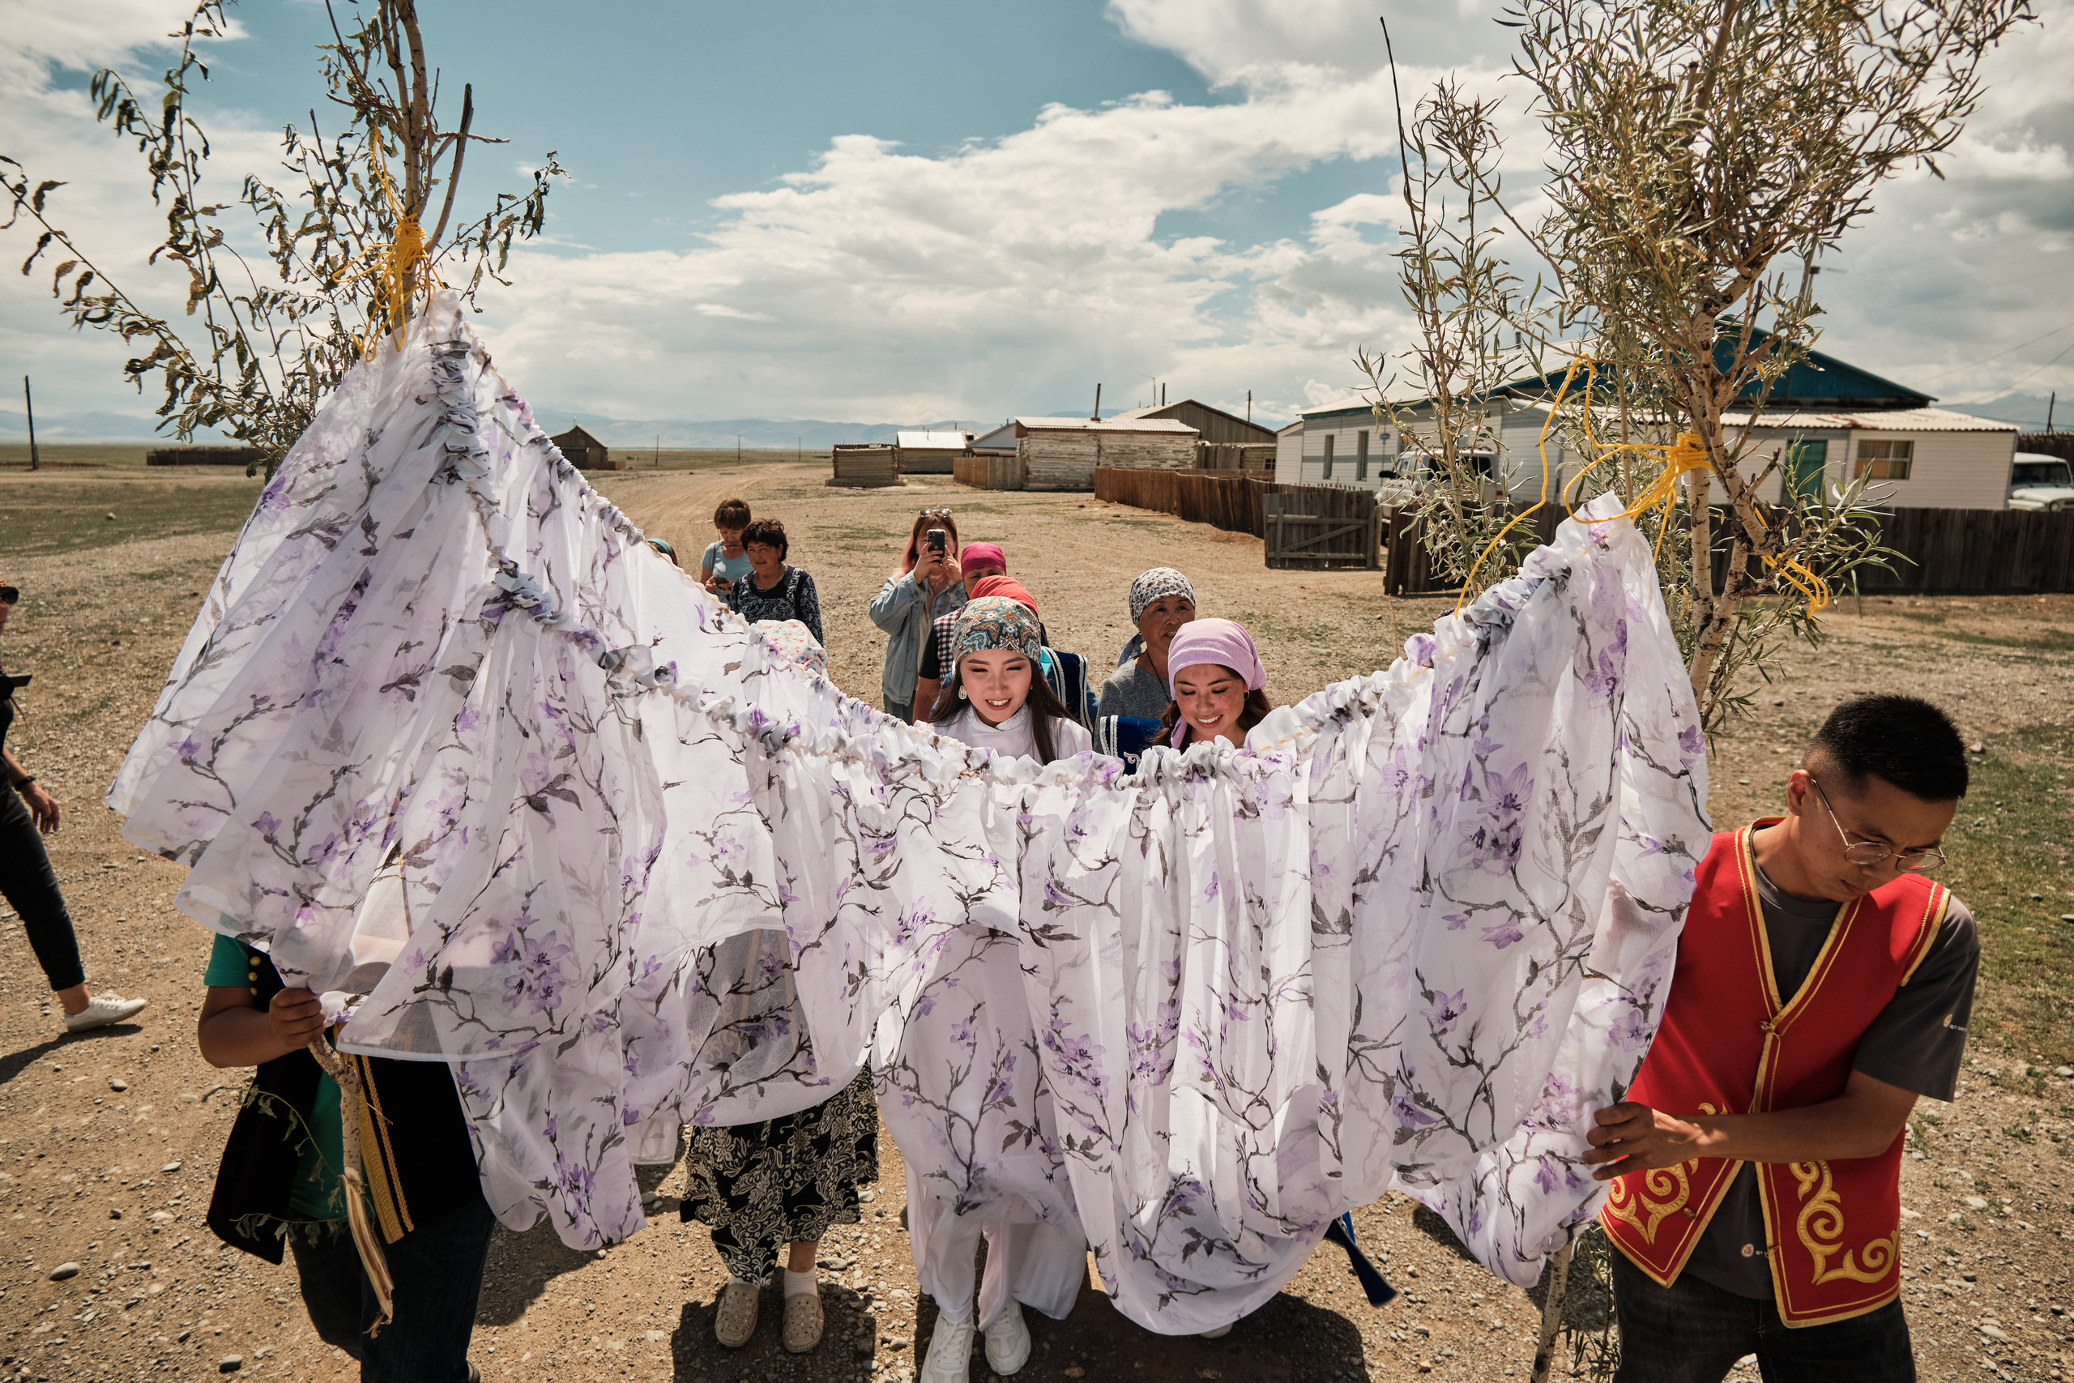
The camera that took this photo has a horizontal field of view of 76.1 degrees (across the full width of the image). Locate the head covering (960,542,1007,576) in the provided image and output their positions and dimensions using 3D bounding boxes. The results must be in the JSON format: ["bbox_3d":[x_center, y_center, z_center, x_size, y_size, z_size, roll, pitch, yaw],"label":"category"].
[{"bbox_3d":[-0.206,-0.495,5.100,0.170,0.180,0.210,0,10,-2],"label":"head covering"}]

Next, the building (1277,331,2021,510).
[{"bbox_3d":[13.832,-6.548,33.978,9.700,4.900,18.500,0,10,-5],"label":"building"}]

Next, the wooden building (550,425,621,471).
[{"bbox_3d":[-43.237,-23.006,124.624,6.260,4.200,6.300,-2,11,-15],"label":"wooden building"}]

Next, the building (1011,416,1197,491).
[{"bbox_3d":[3.667,-12.690,71.114,9.352,3.750,4.300,-1,10,-8],"label":"building"}]

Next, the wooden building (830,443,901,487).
[{"bbox_3d":[-10.027,-13.256,77.314,4.063,2.400,3.500,-1,10,-7],"label":"wooden building"}]

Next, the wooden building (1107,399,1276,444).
[{"bbox_3d":[7.705,-14.725,78.559,9.751,5.200,10.000,-1,10,-9],"label":"wooden building"}]

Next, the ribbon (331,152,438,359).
[{"bbox_3d":[-0.945,-0.630,1.920,0.140,0.270,0.120,-4,11,-25],"label":"ribbon"}]

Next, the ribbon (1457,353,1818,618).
[{"bbox_3d":[0.811,-0.279,1.780,0.440,0.320,0.220,5,11,24],"label":"ribbon"}]

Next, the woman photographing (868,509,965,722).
[{"bbox_3d":[-0.560,-0.002,6.198,0.470,1.650,0.450,-1,10,-11],"label":"woman photographing"}]

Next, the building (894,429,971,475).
[{"bbox_3d":[-9.904,-22.244,123.086,5.773,3.900,4.800,-1,10,-9],"label":"building"}]

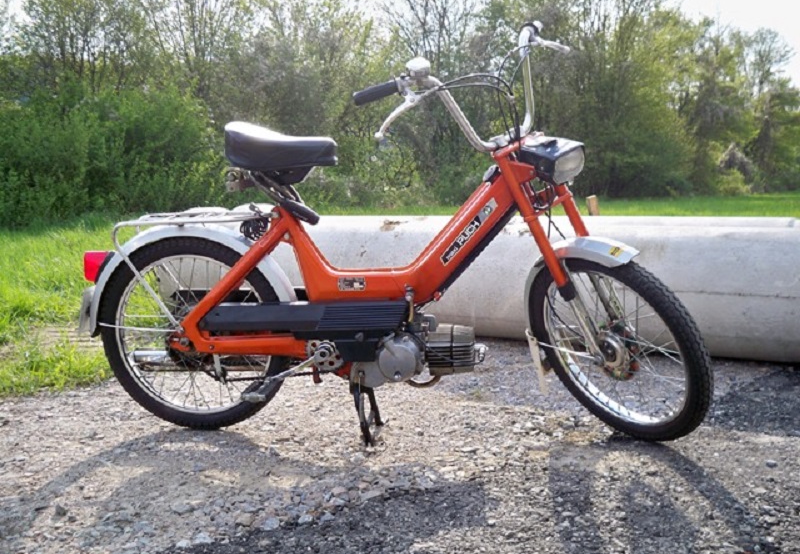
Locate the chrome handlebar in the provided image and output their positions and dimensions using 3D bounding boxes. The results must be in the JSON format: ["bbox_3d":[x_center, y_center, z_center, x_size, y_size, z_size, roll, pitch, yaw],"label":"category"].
[{"bbox_3d":[0.195,-0.463,1.994,0.630,0.260,0.190,-31,34,-27],"label":"chrome handlebar"}]

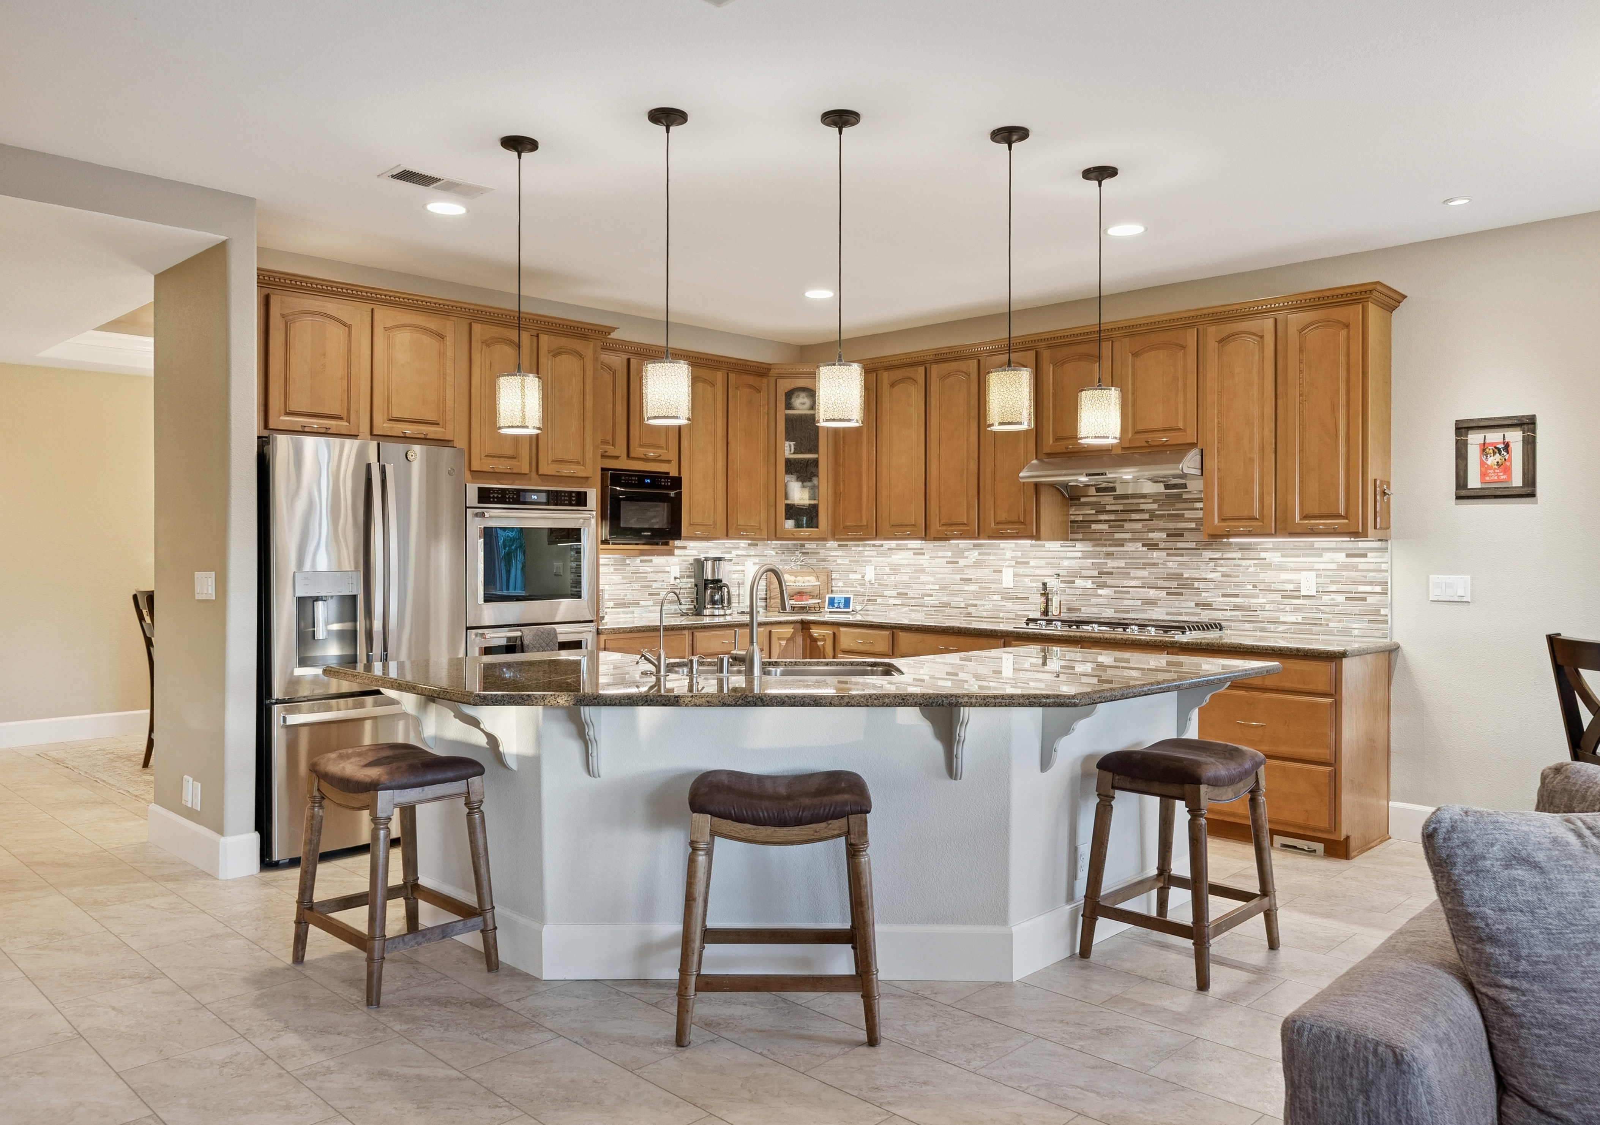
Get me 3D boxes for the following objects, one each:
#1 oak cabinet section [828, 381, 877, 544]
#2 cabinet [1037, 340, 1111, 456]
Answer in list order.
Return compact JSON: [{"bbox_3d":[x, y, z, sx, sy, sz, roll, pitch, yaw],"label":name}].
[{"bbox_3d":[0.453,-0.656,7.165,0.373,1.039,0.336,1,1,44],"label":"oak cabinet section"},{"bbox_3d":[1.570,-0.862,6.023,0.430,0.580,0.360,1,1,44],"label":"cabinet"}]

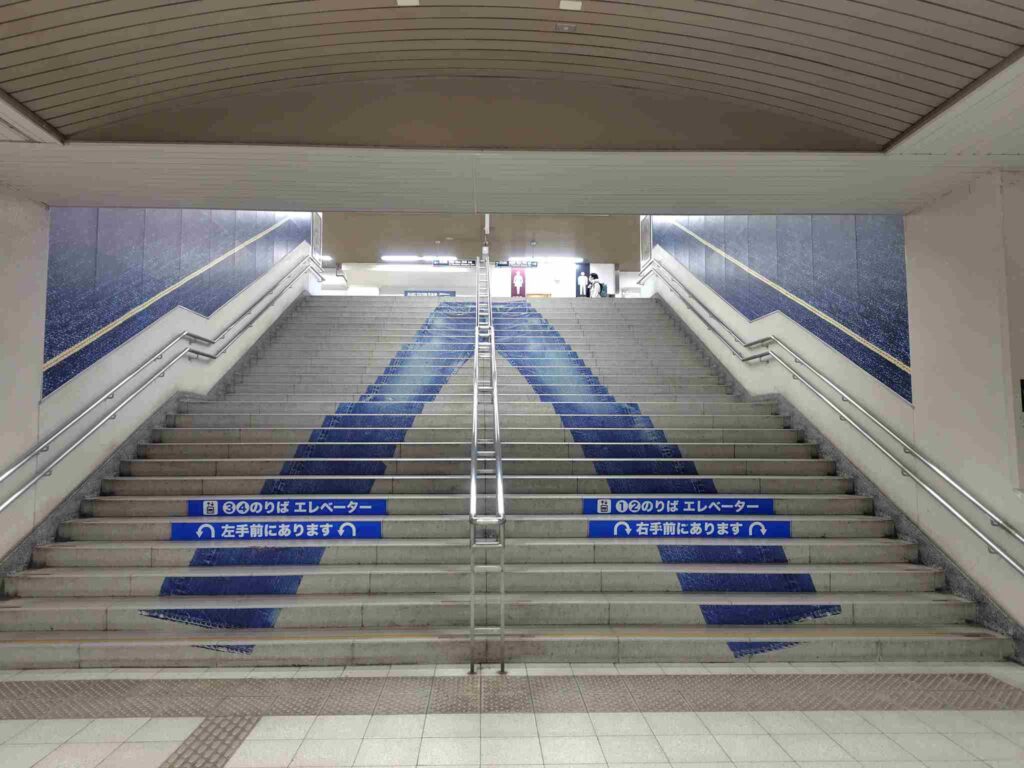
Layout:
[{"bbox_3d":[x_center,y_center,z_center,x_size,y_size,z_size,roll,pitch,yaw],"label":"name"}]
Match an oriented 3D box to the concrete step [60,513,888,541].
[{"bbox_3d":[-0.218,1.278,6.068,7.224,0.162,0.333,0,-4,-2],"label":"concrete step"}]

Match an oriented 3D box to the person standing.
[{"bbox_3d":[2.350,-2.298,19.346,0.500,1.700,0.480,2,-4,-22],"label":"person standing"}]

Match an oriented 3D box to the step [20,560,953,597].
[{"bbox_3d":[-0.194,1.556,5.414,7.224,0.162,0.333,0,-4,-2],"label":"step"}]

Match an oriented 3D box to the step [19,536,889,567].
[{"bbox_3d":[-0.206,1.417,5.741,7.224,0.162,0.333,0,-4,-2],"label":"step"}]

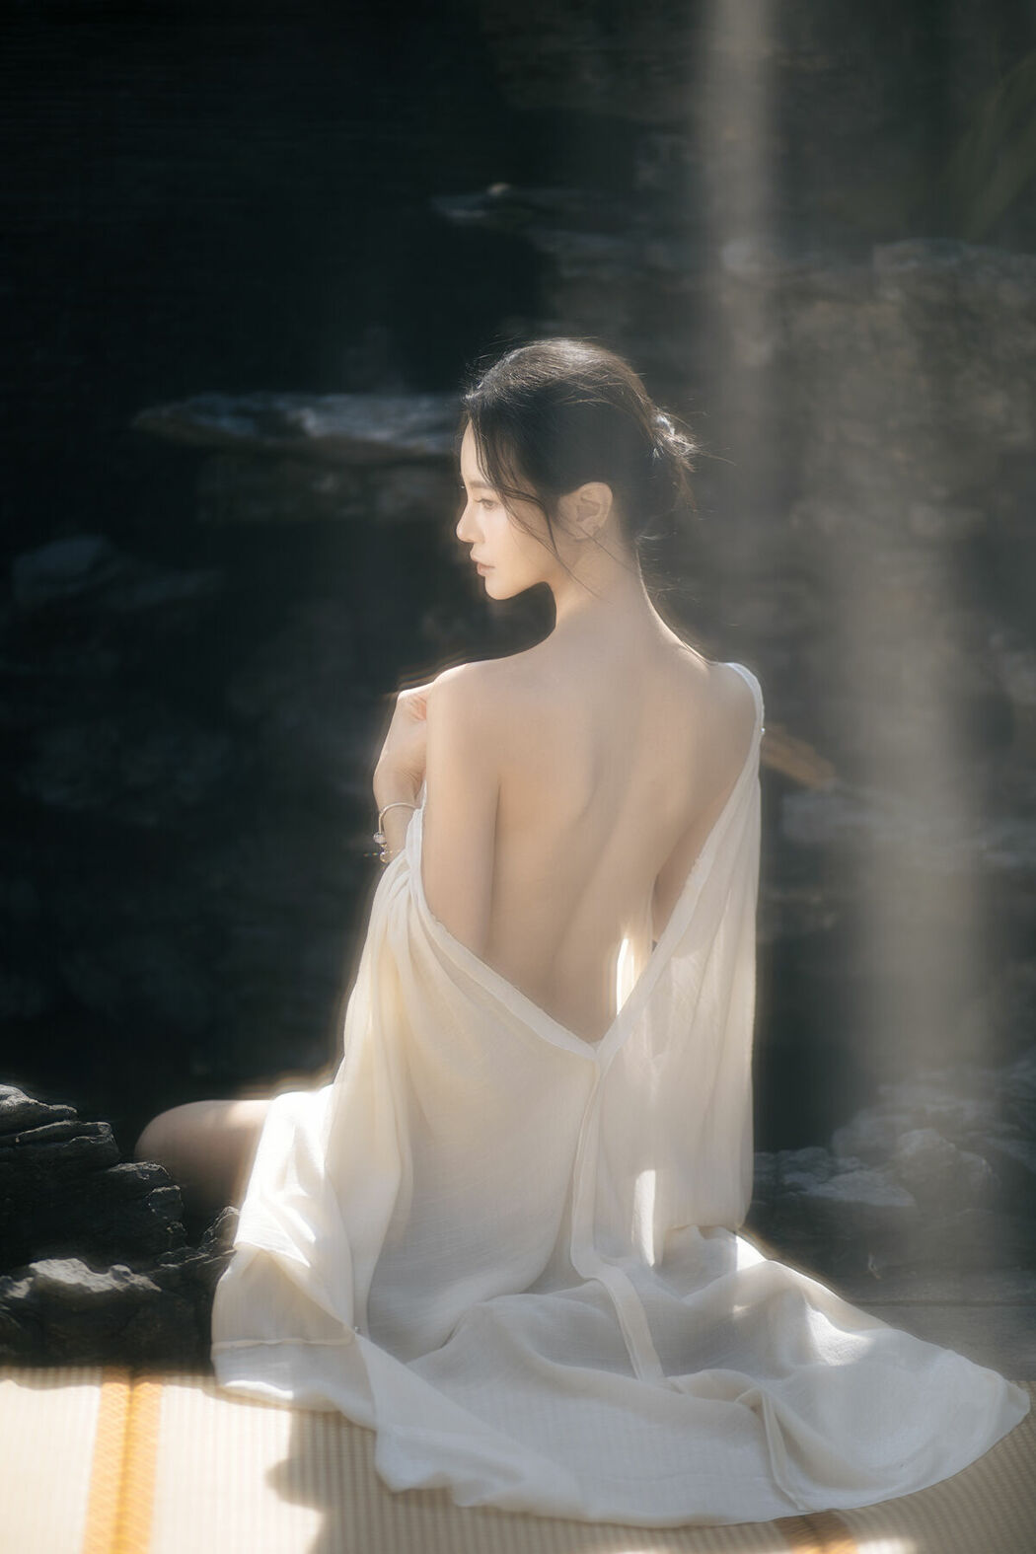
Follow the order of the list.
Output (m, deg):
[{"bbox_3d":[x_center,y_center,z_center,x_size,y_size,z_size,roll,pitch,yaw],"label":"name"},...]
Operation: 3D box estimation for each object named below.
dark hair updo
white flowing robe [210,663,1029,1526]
[{"bbox_3d":[0.054,-0.292,3.300,0.215,0.195,0.175,4,13,14],"label":"dark hair updo"},{"bbox_3d":[0.066,0.236,3.315,0.710,0.630,0.780,-3,13,-15],"label":"white flowing robe"}]

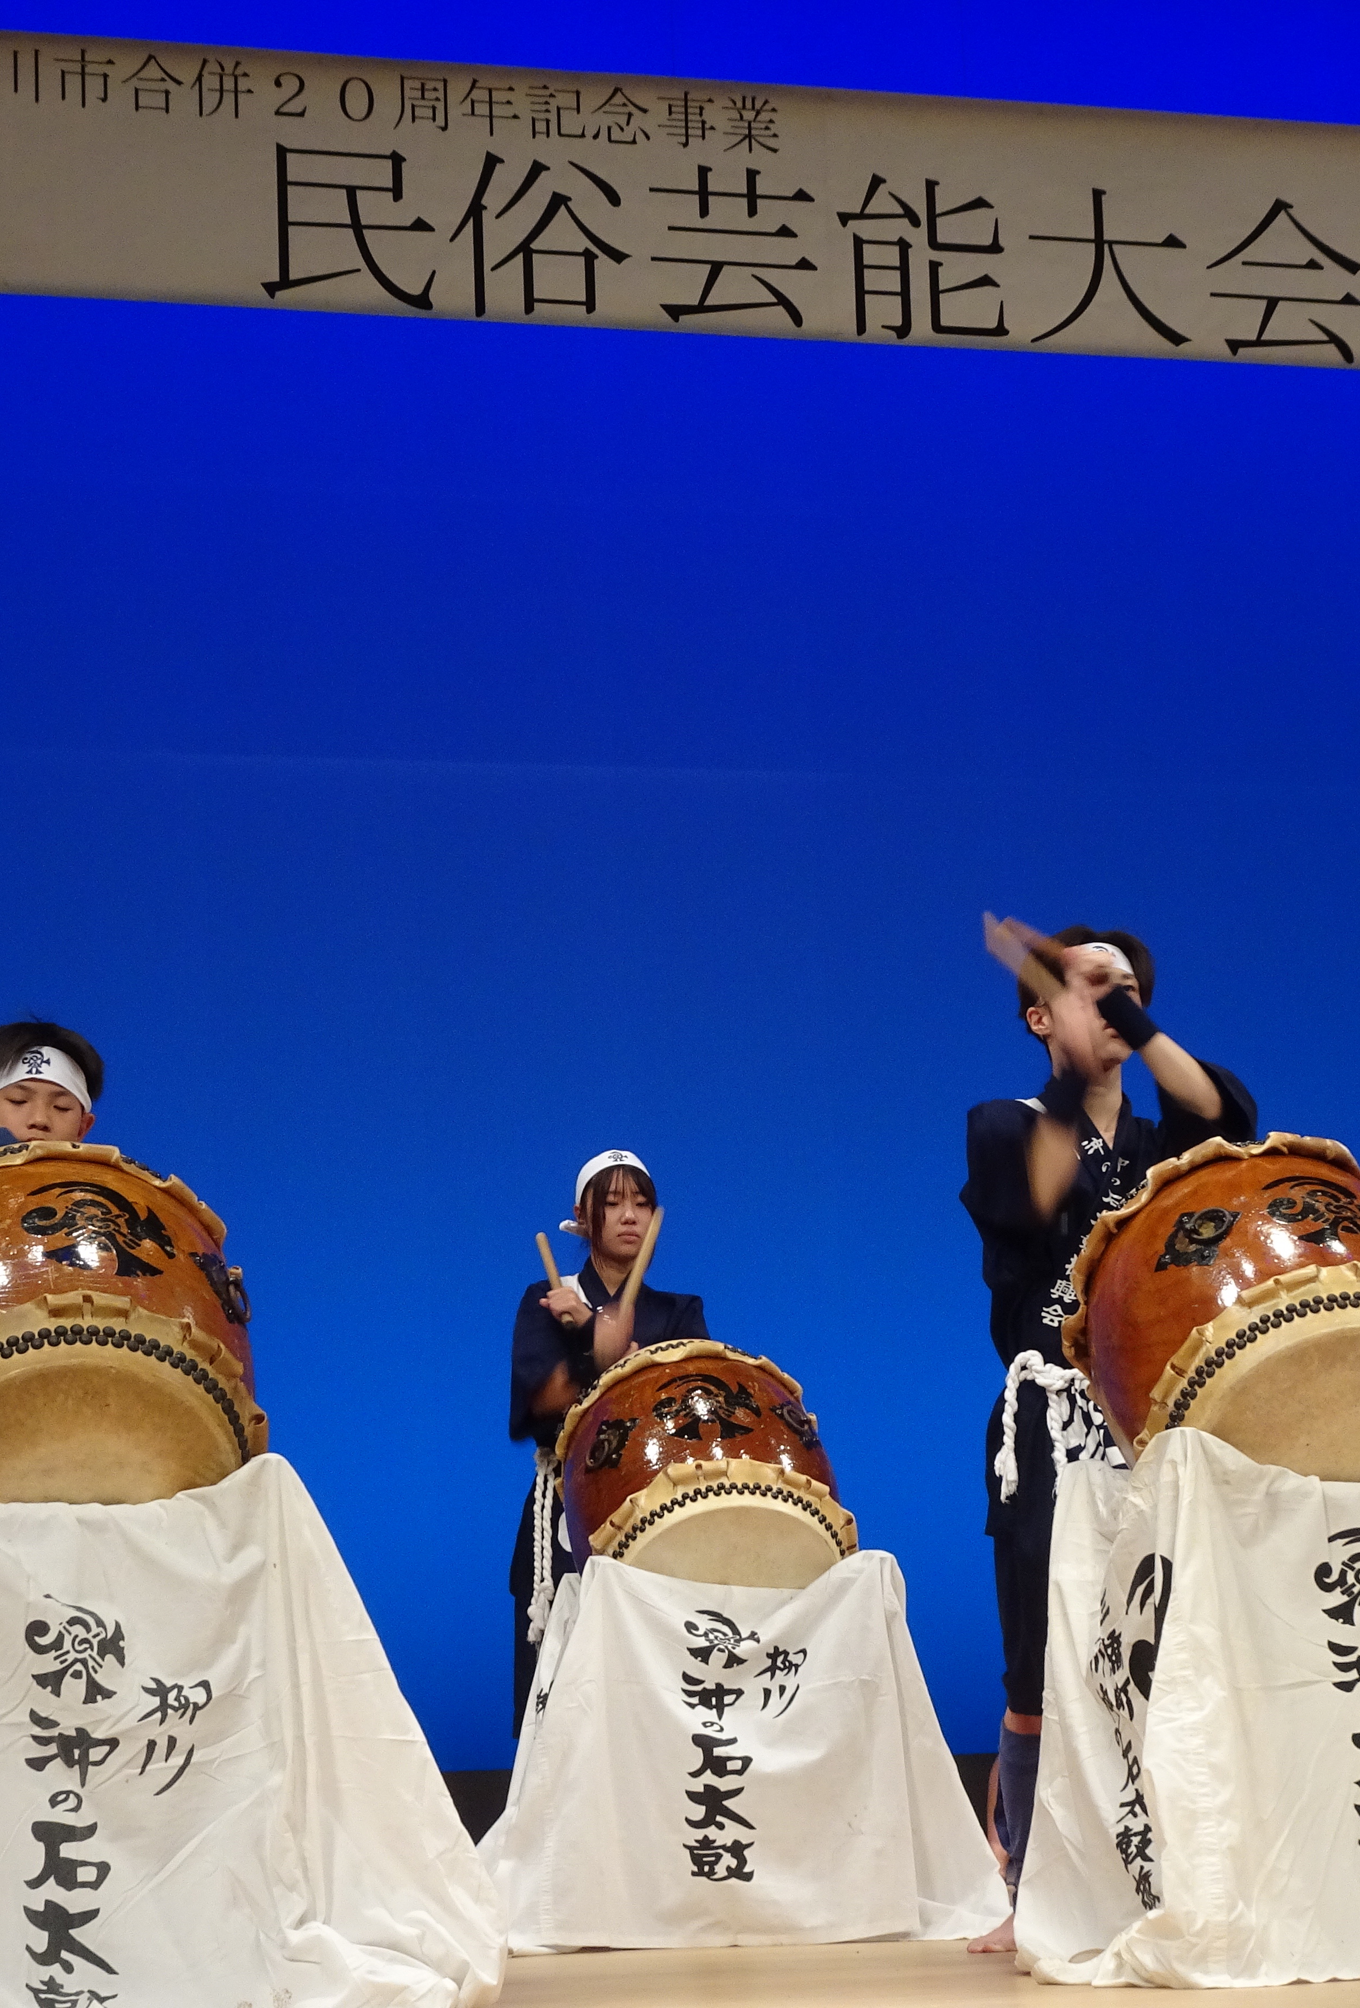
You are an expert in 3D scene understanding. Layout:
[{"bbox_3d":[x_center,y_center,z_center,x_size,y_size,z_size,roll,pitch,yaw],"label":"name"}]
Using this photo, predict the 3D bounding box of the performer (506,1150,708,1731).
[{"bbox_3d":[-0.136,1.094,8.629,0.470,1.610,0.450,0,-11,-10],"label":"performer"}]

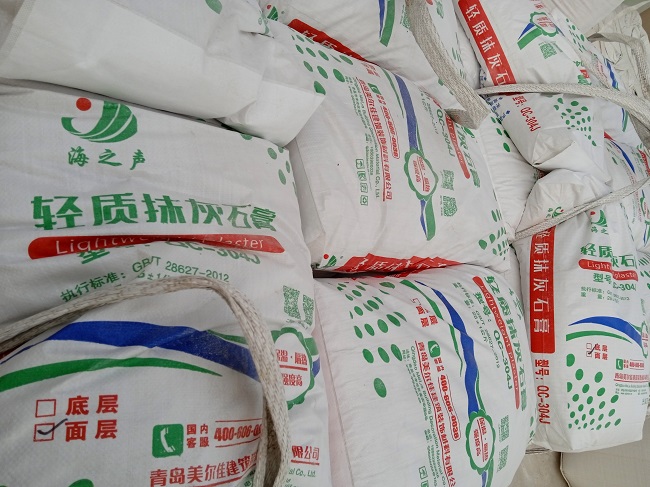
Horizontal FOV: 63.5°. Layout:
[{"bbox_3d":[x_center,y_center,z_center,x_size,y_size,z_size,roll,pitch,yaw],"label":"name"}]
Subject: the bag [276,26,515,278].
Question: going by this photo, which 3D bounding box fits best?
[{"bbox_3d":[0.139,-0.133,1.045,0.570,0.135,0.400,6,67,-45],"label":"bag"}]

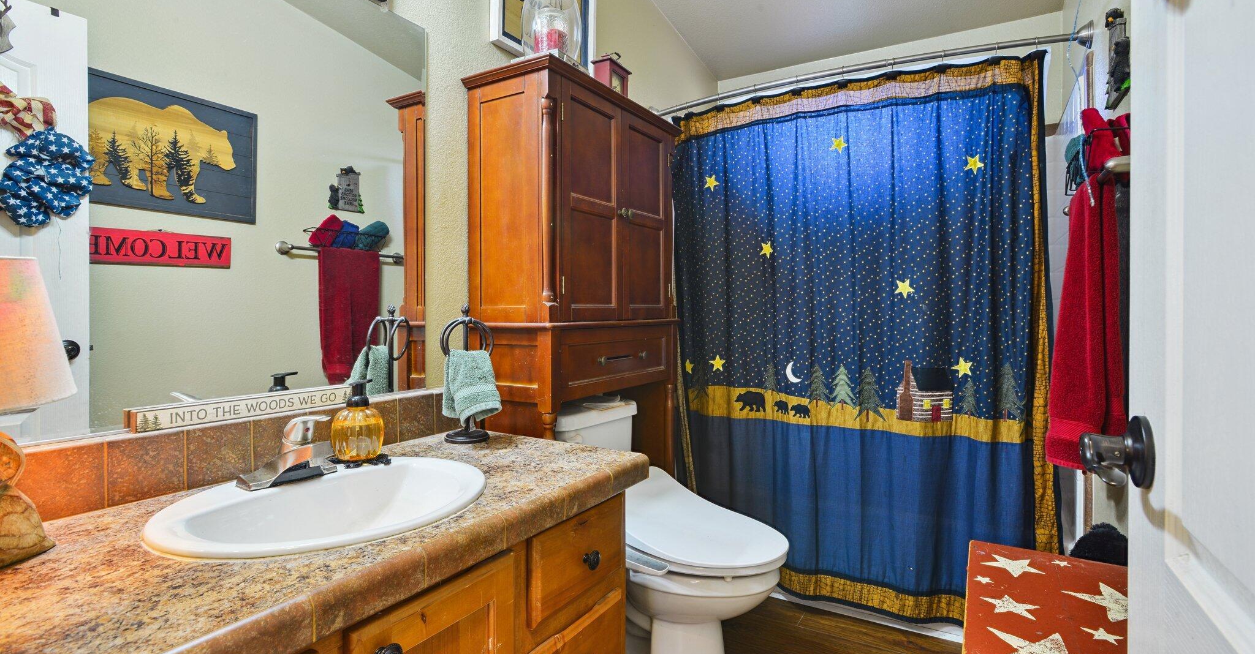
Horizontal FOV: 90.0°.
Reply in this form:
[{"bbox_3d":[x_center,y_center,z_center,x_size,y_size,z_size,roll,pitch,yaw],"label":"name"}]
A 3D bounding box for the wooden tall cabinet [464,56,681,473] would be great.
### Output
[{"bbox_3d":[-0.124,0.172,1.866,0.286,1.630,0.705,1,2,31],"label":"wooden tall cabinet"}]

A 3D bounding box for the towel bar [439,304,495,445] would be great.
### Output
[{"bbox_3d":[-0.377,0.109,1.471,0.112,0.320,0.104,-1,2,-35],"label":"towel bar"}]

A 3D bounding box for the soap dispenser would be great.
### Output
[{"bbox_3d":[-0.526,0.185,1.226,0.100,0.158,0.100,1,2,31],"label":"soap dispenser"}]

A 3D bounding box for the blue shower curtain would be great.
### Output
[{"bbox_3d":[0.693,0.045,2.108,1.275,1.766,0.146,1,2,31],"label":"blue shower curtain"}]

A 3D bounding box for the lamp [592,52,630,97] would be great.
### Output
[{"bbox_3d":[-0.047,-0.734,1.881,0.063,0.180,0.125,1,2,31],"label":"lamp"}]

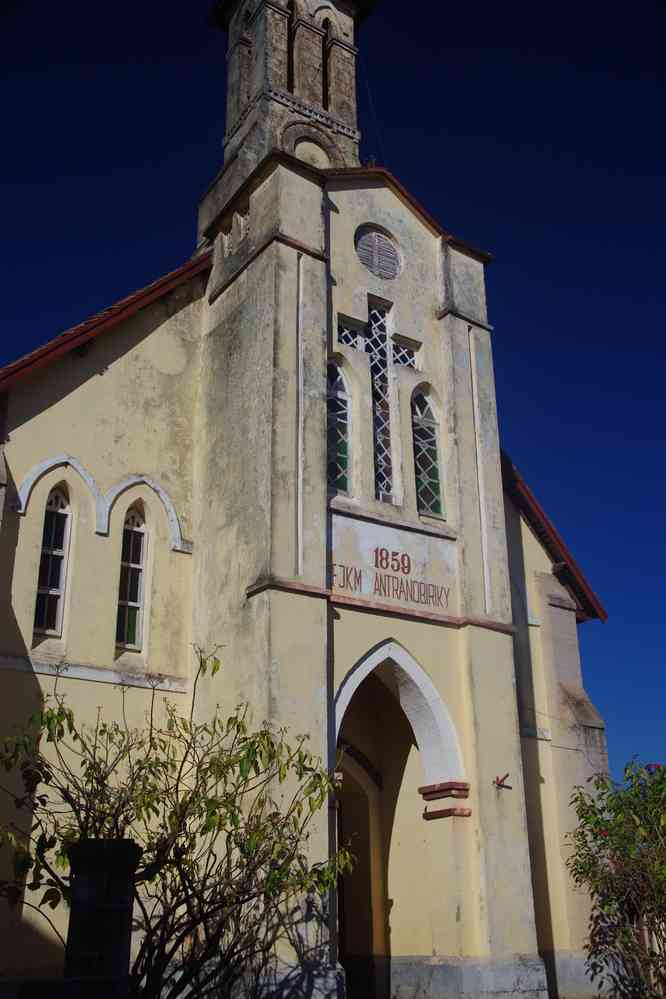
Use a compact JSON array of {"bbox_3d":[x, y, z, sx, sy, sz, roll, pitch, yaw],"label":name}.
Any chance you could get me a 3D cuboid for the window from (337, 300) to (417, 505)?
[{"bbox_3d":[0.707,-1.521,15.463,1.622,3.456,0.150,15,-28,-32],"label":"window"}]

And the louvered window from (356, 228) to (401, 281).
[{"bbox_3d":[0.686,-3.930,16.503,0.954,0.954,0.130,15,-28,-32],"label":"louvered window"}]

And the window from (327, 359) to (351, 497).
[{"bbox_3d":[0.017,-1.120,14.761,0.488,2.268,0.140,15,-28,-32],"label":"window"}]

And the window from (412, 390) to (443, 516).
[{"bbox_3d":[1.407,-0.765,15.665,0.488,2.268,0.140,15,-28,-32],"label":"window"}]

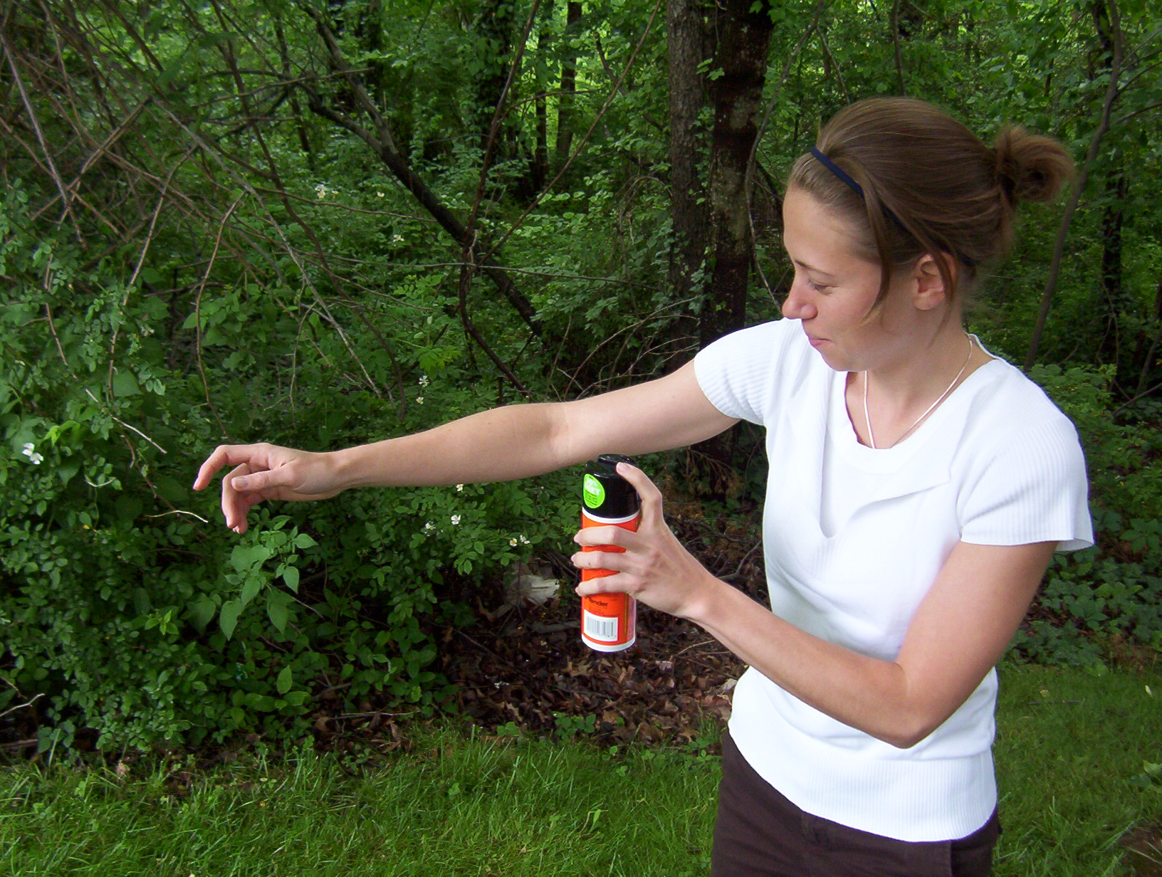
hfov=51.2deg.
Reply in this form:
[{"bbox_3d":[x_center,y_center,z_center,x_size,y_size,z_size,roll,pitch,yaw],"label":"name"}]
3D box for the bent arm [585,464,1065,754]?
[{"bbox_3d":[0.223,0.163,1.185,0.455,0.285,0.140,0,20,0],"label":"bent arm"}]

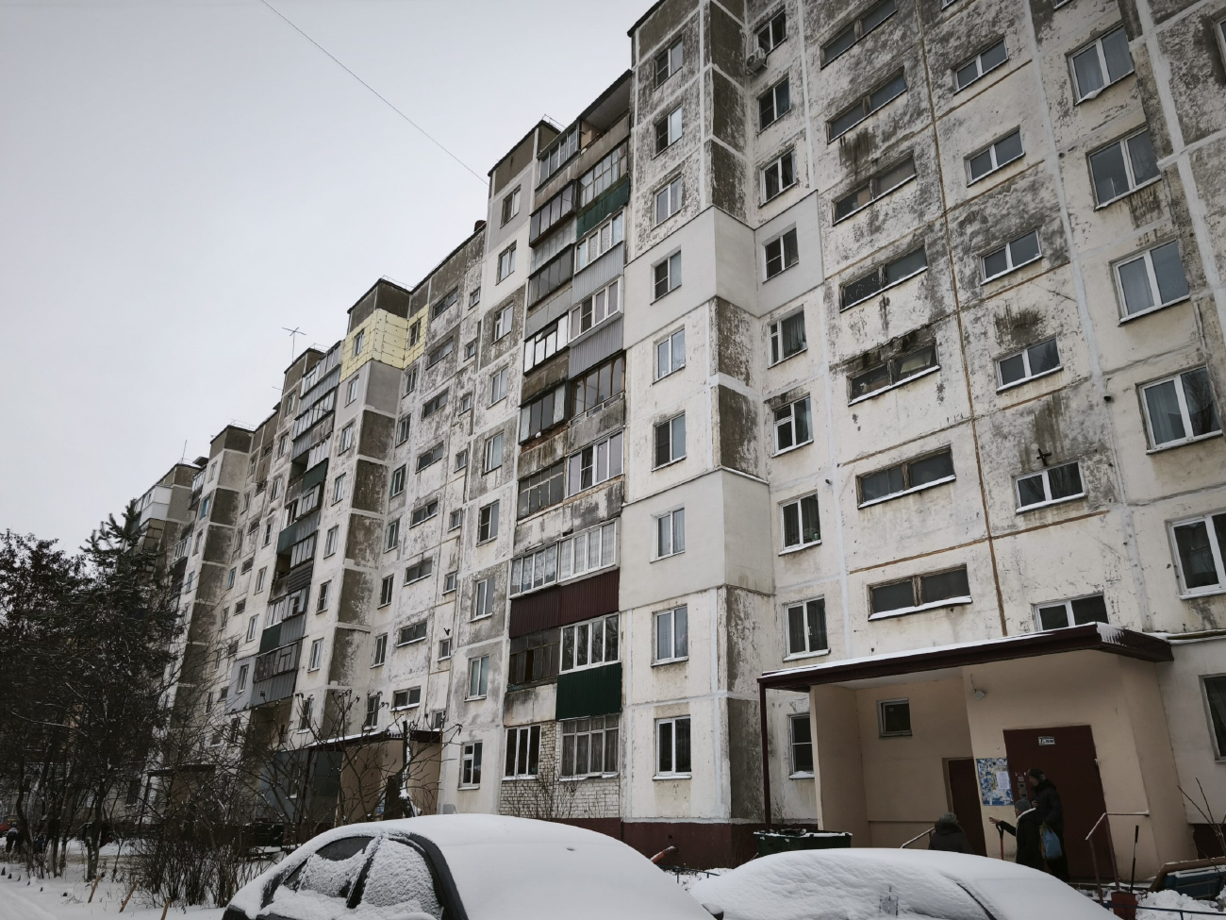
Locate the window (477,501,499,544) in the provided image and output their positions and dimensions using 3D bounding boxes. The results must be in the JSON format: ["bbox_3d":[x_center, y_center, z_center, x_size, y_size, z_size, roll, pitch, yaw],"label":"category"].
[{"bbox_3d":[-4.726,2.409,30.959,0.200,1.483,1.336,17,-26,-37],"label":"window"}]

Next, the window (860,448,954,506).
[{"bbox_3d":[7.290,0.454,20.385,0.180,0.849,2.705,17,-25,-36],"label":"window"}]

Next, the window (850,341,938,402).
[{"bbox_3d":[7.221,-2.239,21.064,0.200,0.856,2.624,17,-26,-37],"label":"window"}]

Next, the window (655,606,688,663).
[{"bbox_3d":[1.540,4.596,21.476,0.150,1.360,1.270,18,-27,-36],"label":"window"}]

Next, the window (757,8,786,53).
[{"bbox_3d":[5.545,-15.028,28.546,0.150,1.360,1.280,17,-25,-38],"label":"window"}]

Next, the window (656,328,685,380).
[{"bbox_3d":[1.717,-3.179,24.528,0.150,1.340,1.280,17,-26,-35],"label":"window"}]

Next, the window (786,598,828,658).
[{"bbox_3d":[4.844,4.198,20.345,0.150,1.360,1.270,18,-27,-36],"label":"window"}]

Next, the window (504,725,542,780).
[{"bbox_3d":[-2.834,9.131,25.454,0.150,1.500,1.800,17,-26,-35],"label":"window"}]

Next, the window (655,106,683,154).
[{"bbox_3d":[1.886,-11.104,27.413,0.150,1.360,1.270,18,-27,-36],"label":"window"}]

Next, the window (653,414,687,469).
[{"bbox_3d":[1.688,-0.524,24.136,0.200,1.483,1.353,17,-26,-37],"label":"window"}]

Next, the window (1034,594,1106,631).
[{"bbox_3d":[9.347,3.247,16.603,0.180,0.824,1.431,17,-25,-36],"label":"window"}]

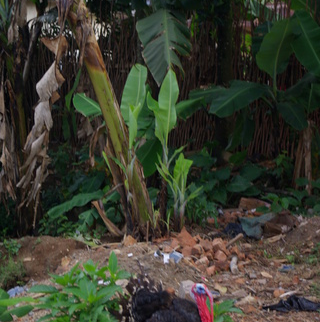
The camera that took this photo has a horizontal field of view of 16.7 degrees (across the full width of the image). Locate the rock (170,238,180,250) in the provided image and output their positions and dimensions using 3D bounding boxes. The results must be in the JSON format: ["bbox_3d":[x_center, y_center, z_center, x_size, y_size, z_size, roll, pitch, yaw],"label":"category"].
[{"bbox_3d":[0.142,0.758,10.050,0.100,0.105,0.090,0,3,0],"label":"rock"}]

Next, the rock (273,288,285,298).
[{"bbox_3d":[0.943,1.046,8.700,0.098,0.078,0.085,0,3,0],"label":"rock"}]

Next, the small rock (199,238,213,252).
[{"bbox_3d":[0.466,0.855,11.200,0.139,0.132,0.136,0,2,0],"label":"small rock"}]

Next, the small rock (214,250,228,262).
[{"bbox_3d":[0.619,0.951,11.000,0.137,0.111,0.124,0,2,0],"label":"small rock"}]

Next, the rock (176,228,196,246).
[{"bbox_3d":[0.245,0.707,10.100,0.178,0.175,0.140,0,3,0],"label":"rock"}]

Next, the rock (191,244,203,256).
[{"bbox_3d":[0.371,0.899,11.100,0.118,0.112,0.116,0,2,0],"label":"rock"}]

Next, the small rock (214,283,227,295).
[{"bbox_3d":[0.548,1.164,9.900,0.105,0.100,0.103,0,2,0],"label":"small rock"}]

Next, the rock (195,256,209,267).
[{"bbox_3d":[0.364,0.882,9.600,0.123,0.100,0.105,0,3,0],"label":"rock"}]

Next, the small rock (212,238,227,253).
[{"bbox_3d":[0.542,0.769,9.950,0.128,0.135,0.120,0,3,0],"label":"small rock"}]

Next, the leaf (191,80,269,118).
[{"bbox_3d":[0.846,-0.760,13.300,0.920,0.462,0.450,0,2,0],"label":"leaf"}]

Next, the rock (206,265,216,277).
[{"bbox_3d":[0.509,1.092,10.800,0.096,0.109,0.103,0,2,0],"label":"rock"}]

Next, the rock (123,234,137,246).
[{"bbox_3d":[-0.312,0.804,11.200,0.139,0.113,0.127,0,2,0],"label":"rock"}]

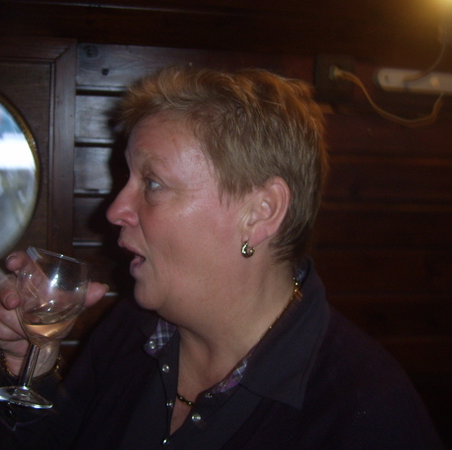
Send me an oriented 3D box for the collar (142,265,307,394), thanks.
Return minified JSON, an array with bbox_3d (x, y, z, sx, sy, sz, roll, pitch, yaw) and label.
[{"bbox_3d":[0.003,0.104,0.645,0.145,0.125,0.135,-3,-6,42],"label":"collar"}]

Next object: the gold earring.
[{"bbox_3d":[0.020,0.023,0.612,0.006,0.017,0.015,-3,-6,40],"label":"gold earring"}]

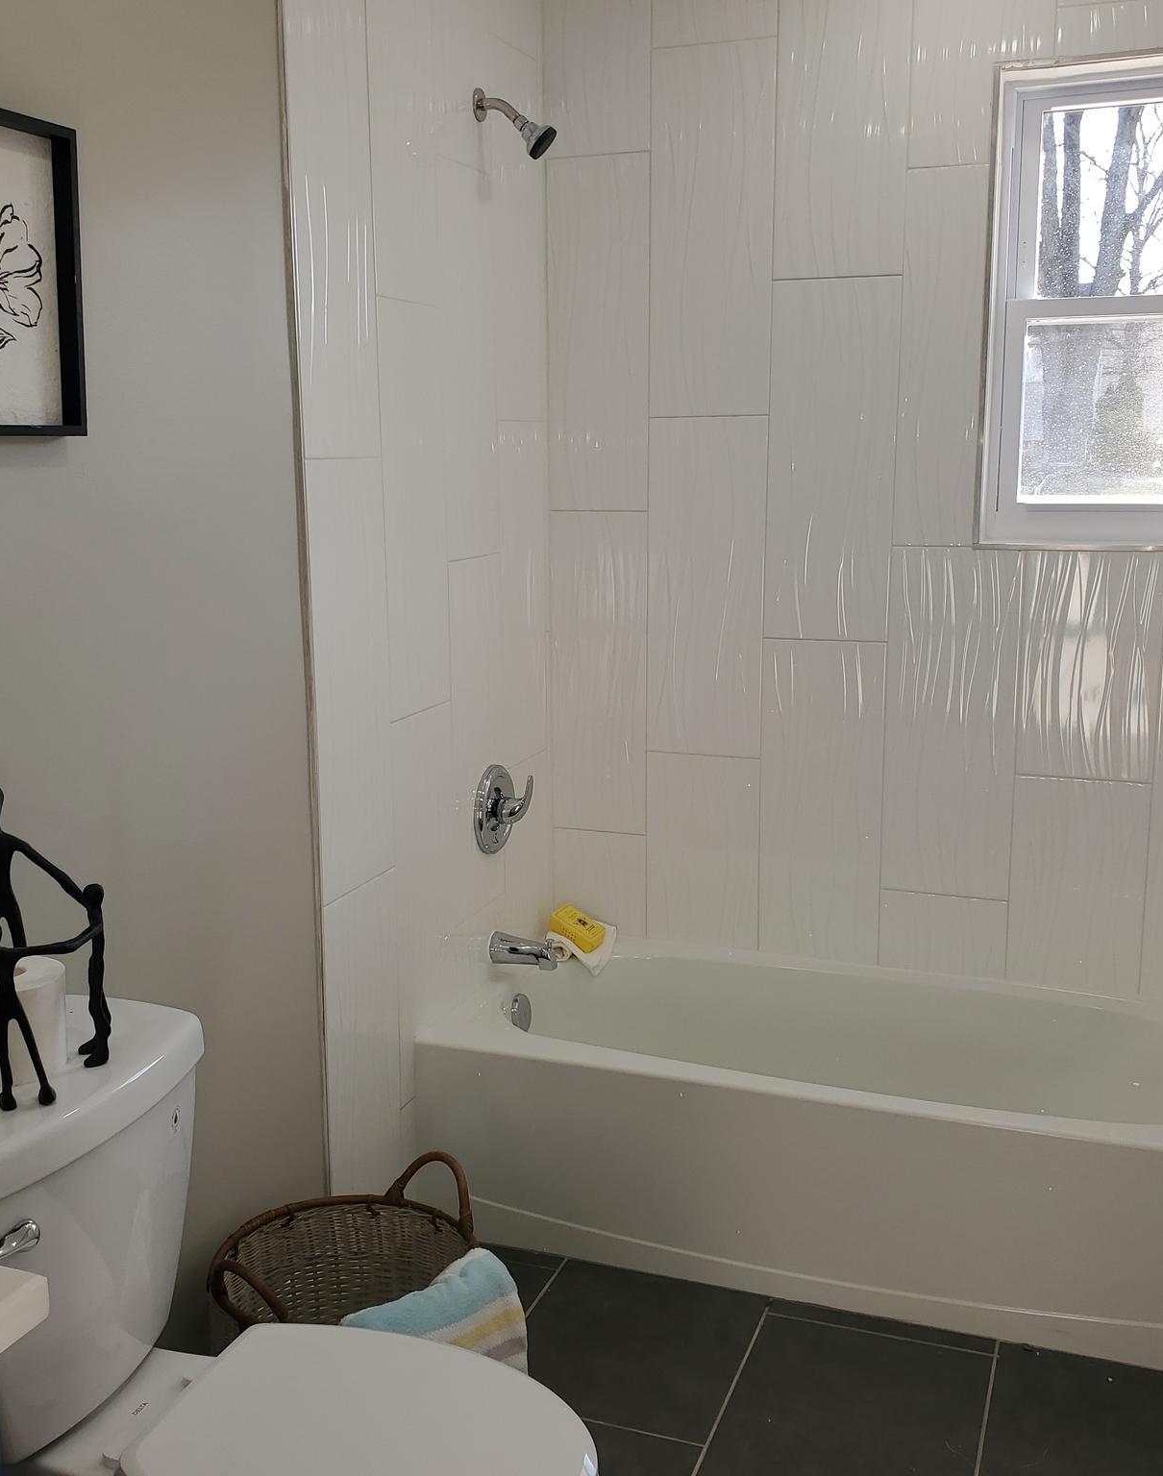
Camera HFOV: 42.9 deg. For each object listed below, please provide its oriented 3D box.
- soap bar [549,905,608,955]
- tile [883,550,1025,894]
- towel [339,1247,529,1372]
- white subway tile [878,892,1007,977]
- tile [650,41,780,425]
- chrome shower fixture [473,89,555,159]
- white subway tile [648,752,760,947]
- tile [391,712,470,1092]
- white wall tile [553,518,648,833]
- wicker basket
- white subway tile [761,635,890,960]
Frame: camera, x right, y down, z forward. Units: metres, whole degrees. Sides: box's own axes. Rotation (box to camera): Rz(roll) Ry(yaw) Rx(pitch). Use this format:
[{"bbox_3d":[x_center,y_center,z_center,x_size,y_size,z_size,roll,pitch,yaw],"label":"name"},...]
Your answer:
[{"bbox_3d":[-0.006,0.418,3.229,0.100,0.039,0.058,29,32,26],"label":"soap bar"},{"bbox_3d":[0.744,-0.027,2.969,0.253,0.705,0.010,4,12,20],"label":"tile"},{"bbox_3d":[-0.181,0.836,2.004,0.130,0.190,0.250,11,16,43],"label":"towel"},{"bbox_3d":[0.748,0.404,3.062,0.258,0.162,0.012,4,12,20],"label":"white subway tile"},{"bbox_3d":[0.260,-1.006,2.952,0.253,0.705,0.010,4,12,20],"label":"tile"},{"bbox_3d":[-0.116,-1.128,2.713,0.152,0.133,0.064,4,12,20],"label":"chrome shower fixture"},{"bbox_3d":[0.267,0.243,3.187,0.250,0.417,0.010,4,12,20],"label":"white subway tile"},{"bbox_3d":[-0.290,0.302,2.728,0.012,0.713,0.250,4,12,20],"label":"tile"},{"bbox_3d":[0.040,-0.138,3.207,0.217,0.705,0.010,4,12,20],"label":"white wall tile"},{"bbox_3d":[-0.337,0.854,2.113,0.364,0.419,0.374,0,11,0],"label":"wicker basket"},{"bbox_3d":[0.503,0.132,3.076,0.250,0.676,0.010,4,12,20],"label":"white subway tile"}]

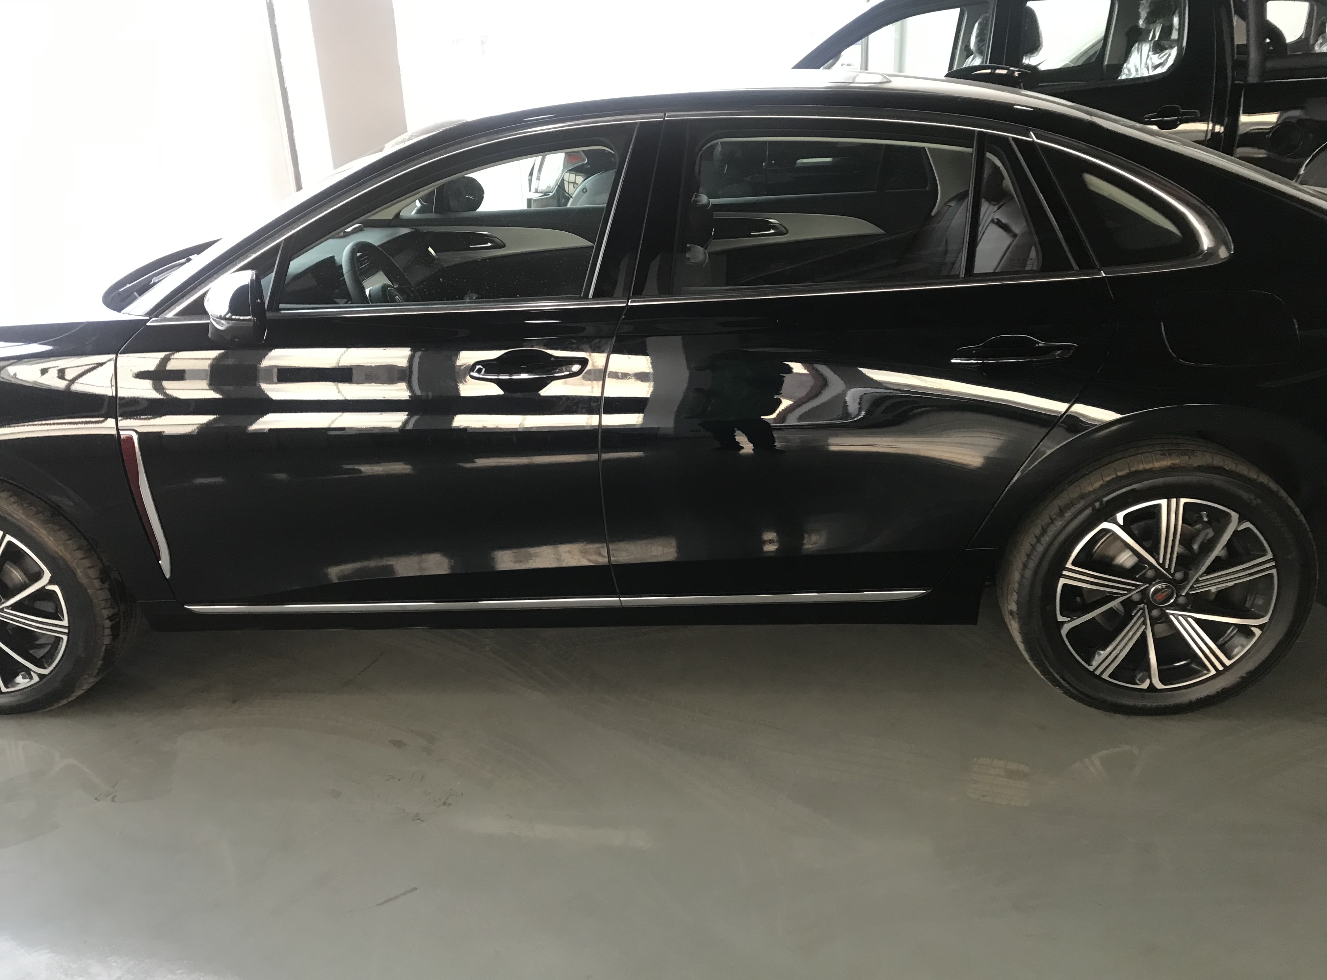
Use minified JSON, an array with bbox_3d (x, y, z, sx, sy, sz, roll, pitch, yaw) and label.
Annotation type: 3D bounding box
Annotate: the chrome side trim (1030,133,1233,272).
[{"bbox_3d":[1.015,-0.633,2.317,0.377,0.349,0.060,-6,-8,0],"label":"chrome side trim"}]

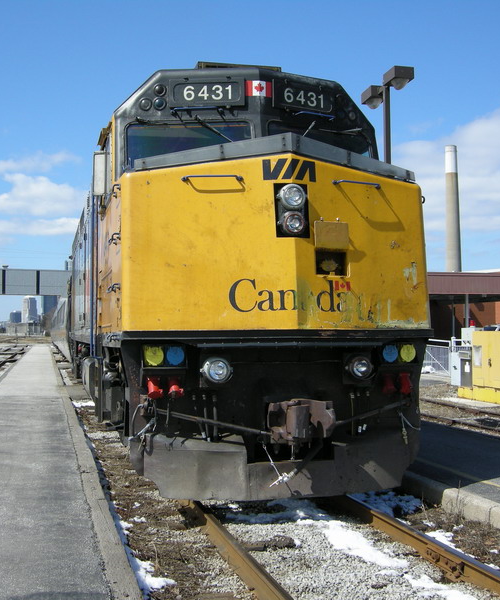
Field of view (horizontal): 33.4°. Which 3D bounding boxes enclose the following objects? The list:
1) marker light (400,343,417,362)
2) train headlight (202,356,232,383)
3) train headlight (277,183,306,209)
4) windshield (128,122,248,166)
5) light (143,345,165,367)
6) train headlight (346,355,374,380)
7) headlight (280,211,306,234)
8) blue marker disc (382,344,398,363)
[{"bbox_3d":[1.556,0.515,8.170,0.175,0.185,0.090,1,-2,-14],"label":"marker light"},{"bbox_3d":[-0.305,0.641,7.570,0.280,0.250,0.140,1,-2,-14],"label":"train headlight"},{"bbox_3d":[0.386,-0.972,7.740,0.255,0.235,0.130,1,-2,-14],"label":"train headlight"},{"bbox_3d":[-0.625,-1.625,8.752,1.340,0.550,0.080,0,-17,6],"label":"windshield"},{"bbox_3d":[-0.878,0.505,7.570,0.180,0.190,0.090,1,-2,-14],"label":"light"},{"bbox_3d":[1.049,0.641,7.900,0.275,0.250,0.140,1,-2,-14],"label":"train headlight"},{"bbox_3d":[0.393,-0.717,7.700,0.235,0.235,0.130,1,-2,-14],"label":"headlight"},{"bbox_3d":[1.371,0.522,8.120,0.170,0.180,0.080,1,-2,-14],"label":"blue marker disc"}]

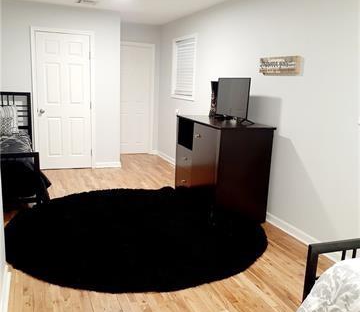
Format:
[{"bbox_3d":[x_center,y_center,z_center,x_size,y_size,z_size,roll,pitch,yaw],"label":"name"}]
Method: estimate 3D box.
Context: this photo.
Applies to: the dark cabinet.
[{"bbox_3d":[0.439,0.110,4.256,0.620,0.985,1.130,-2,12,-22],"label":"dark cabinet"}]

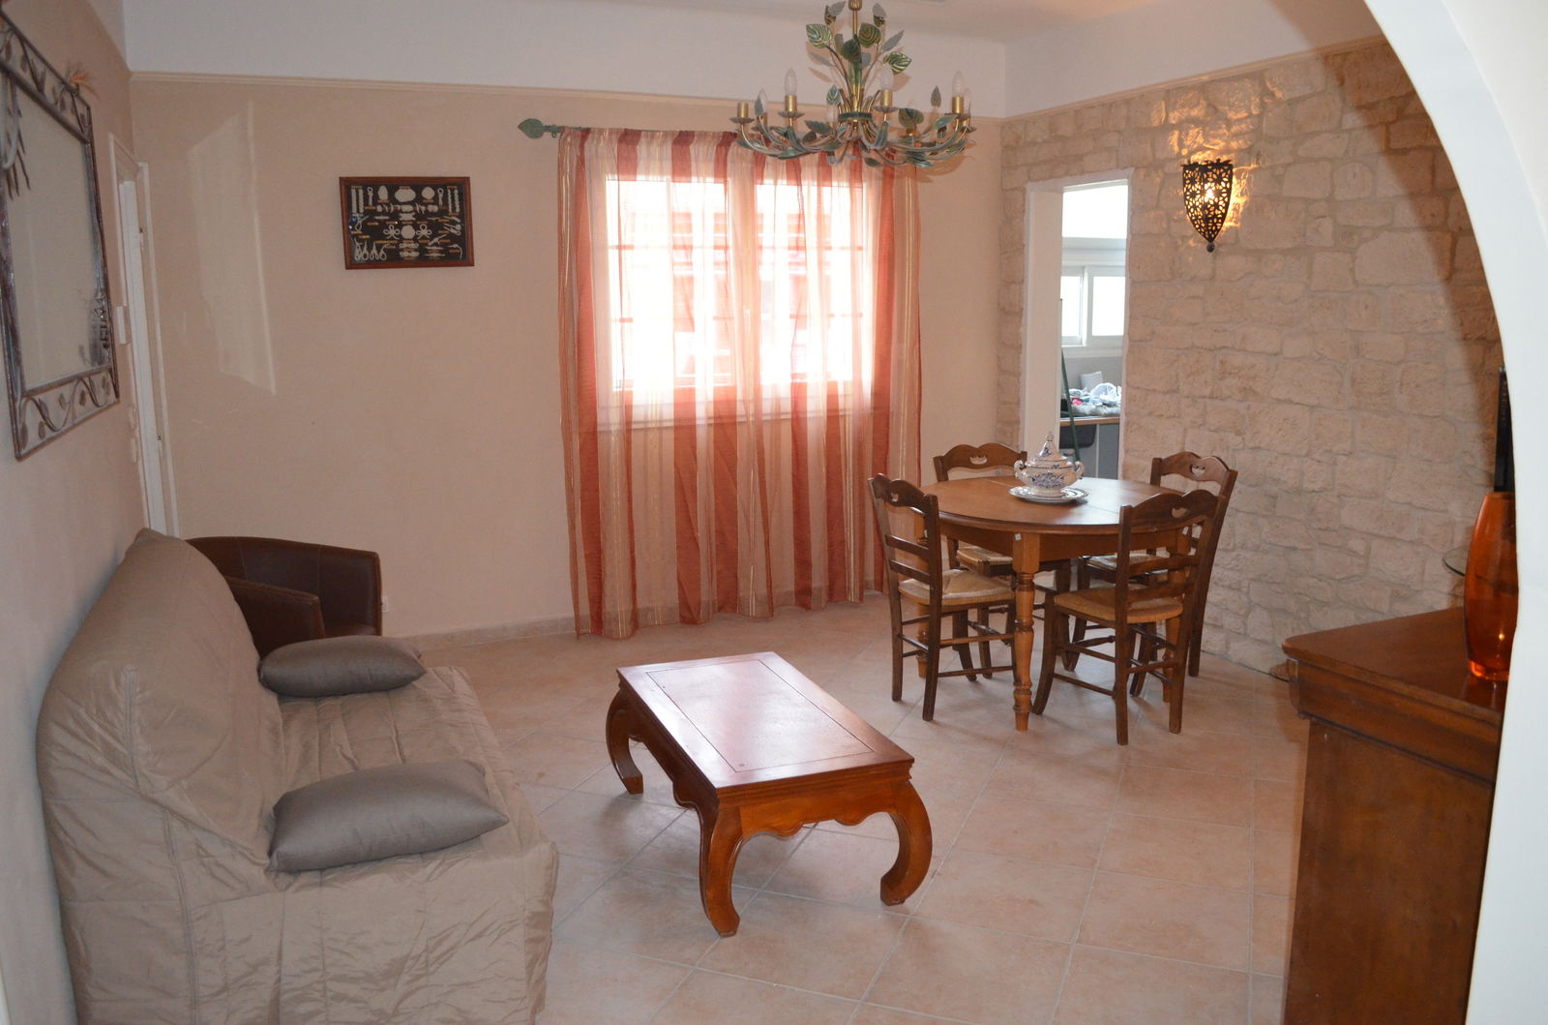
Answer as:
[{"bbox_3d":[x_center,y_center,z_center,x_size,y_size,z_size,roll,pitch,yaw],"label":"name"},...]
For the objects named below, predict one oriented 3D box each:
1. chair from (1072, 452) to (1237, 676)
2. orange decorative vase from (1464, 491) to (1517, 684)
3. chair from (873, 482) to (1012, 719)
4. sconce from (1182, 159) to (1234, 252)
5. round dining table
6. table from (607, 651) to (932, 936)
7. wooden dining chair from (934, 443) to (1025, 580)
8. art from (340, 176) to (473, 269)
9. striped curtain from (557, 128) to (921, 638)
[{"bbox_3d":[1.516,0.221,4.692,0.500,0.890,0.455,-6,10,-26],"label":"chair"},{"bbox_3d":[1.112,0.097,1.750,0.115,0.275,0.115,-5,10,-22],"label":"orange decorative vase"},{"bbox_3d":[0.675,0.285,4.393,0.500,0.890,0.455,-5,10,-25],"label":"chair"},{"bbox_3d":[1.783,-1.266,4.836,0.135,0.360,0.235,-5,10,-22],"label":"sconce"},{"bbox_3d":[1.072,0.322,4.507,1.220,0.765,1.220,-1,9,0],"label":"round dining table"},{"bbox_3d":[-0.065,0.736,3.246,0.570,0.390,1.070,-4,10,-19],"label":"table"},{"bbox_3d":[0.984,0.190,4.954,0.455,0.890,0.500,-4,9,-15],"label":"wooden dining chair"},{"bbox_3d":[-1.636,-1.301,5.201,0.560,0.395,0.035,-5,10,-22],"label":"art"},{"bbox_3d":[-0.097,-0.664,5.779,1.850,2.350,0.190,-5,10,-22],"label":"striped curtain"}]

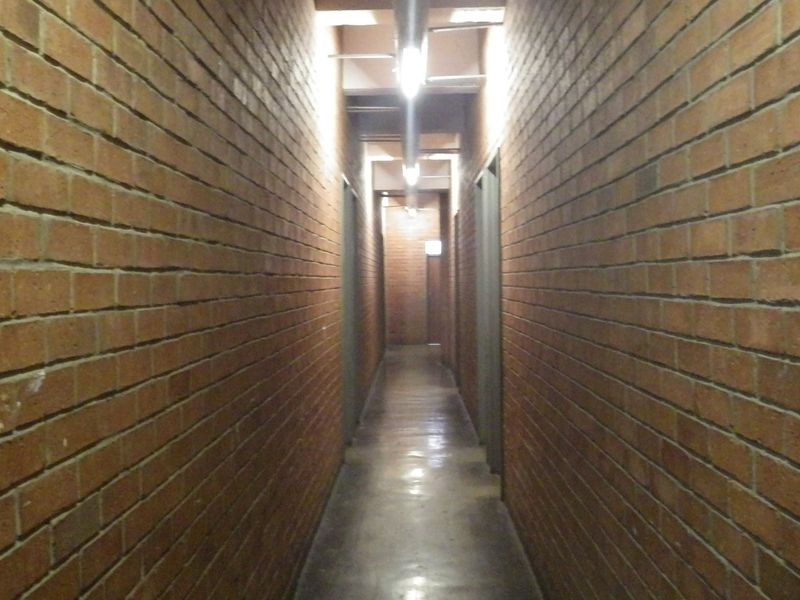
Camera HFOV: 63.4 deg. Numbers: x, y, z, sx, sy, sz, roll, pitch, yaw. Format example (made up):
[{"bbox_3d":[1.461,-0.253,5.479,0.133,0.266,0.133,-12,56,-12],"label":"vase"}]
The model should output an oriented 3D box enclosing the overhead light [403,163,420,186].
[{"bbox_3d":[0.164,-1.779,9.196,0.230,0.140,1.120,0,2,1],"label":"overhead light"}]

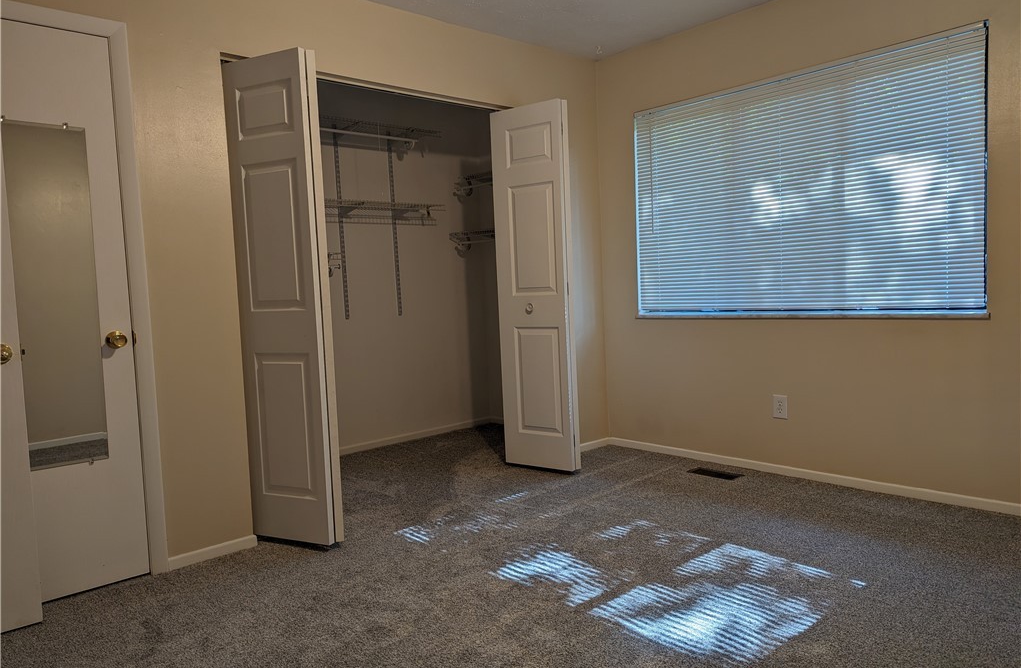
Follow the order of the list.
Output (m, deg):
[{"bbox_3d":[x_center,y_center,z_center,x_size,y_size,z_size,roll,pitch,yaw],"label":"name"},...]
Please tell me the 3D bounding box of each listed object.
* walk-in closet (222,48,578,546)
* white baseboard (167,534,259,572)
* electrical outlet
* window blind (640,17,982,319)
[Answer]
[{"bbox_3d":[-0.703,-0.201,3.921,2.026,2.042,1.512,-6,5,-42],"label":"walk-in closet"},{"bbox_3d":[-1.202,0.889,2.880,0.355,0.049,0.014,-6,5,-42],"label":"white baseboard"},{"bbox_3d":[1.429,0.388,3.757,0.010,0.121,0.076,-6,5,-42],"label":"electrical outlet"},{"bbox_3d":[1.408,-0.719,3.691,0.060,1.211,1.843,-6,5,-42],"label":"window blind"}]

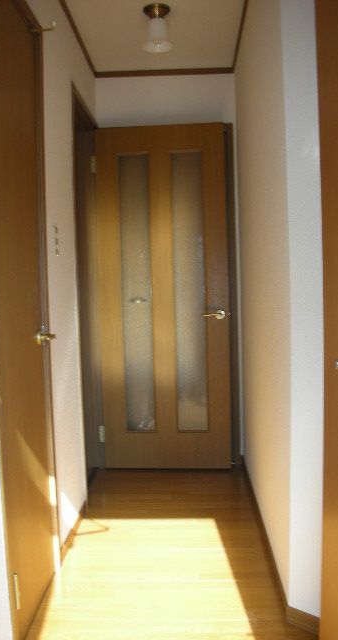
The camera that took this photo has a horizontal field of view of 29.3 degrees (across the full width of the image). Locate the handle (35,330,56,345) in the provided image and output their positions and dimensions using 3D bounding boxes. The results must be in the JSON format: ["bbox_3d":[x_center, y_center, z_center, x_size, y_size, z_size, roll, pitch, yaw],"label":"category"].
[{"bbox_3d":[-0.436,0.066,2.254,0.063,0.050,0.135,-1,4,2],"label":"handle"}]

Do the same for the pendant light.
[{"bbox_3d":[-0.051,-1.304,2.889,0.141,0.182,0.141,-1,4,2],"label":"pendant light"}]

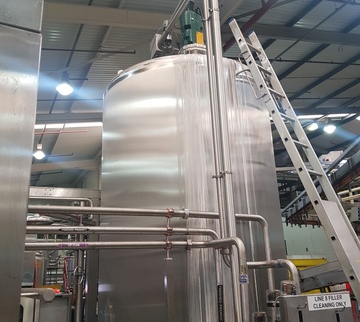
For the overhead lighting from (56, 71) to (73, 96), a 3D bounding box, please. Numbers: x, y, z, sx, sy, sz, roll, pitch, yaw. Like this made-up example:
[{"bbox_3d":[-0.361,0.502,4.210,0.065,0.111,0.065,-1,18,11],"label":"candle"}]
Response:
[{"bbox_3d":[-3.033,-2.042,9.500,0.440,0.560,0.440,-2,-17,0],"label":"overhead lighting"}]

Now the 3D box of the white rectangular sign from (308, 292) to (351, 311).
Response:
[{"bbox_3d":[1.041,0.980,2.501,0.346,0.088,0.010,3,-17,-16],"label":"white rectangular sign"}]

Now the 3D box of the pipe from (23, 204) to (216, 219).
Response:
[{"bbox_3d":[-0.321,0.370,2.572,1.432,0.055,0.055,6,-18,-25],"label":"pipe"}]

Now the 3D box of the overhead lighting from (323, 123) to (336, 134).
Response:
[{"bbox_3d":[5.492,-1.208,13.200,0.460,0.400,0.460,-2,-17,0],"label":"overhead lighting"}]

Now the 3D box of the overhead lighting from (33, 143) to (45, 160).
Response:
[{"bbox_3d":[-5.405,-0.364,13.800,0.460,0.550,0.460,-2,-17,0],"label":"overhead lighting"}]

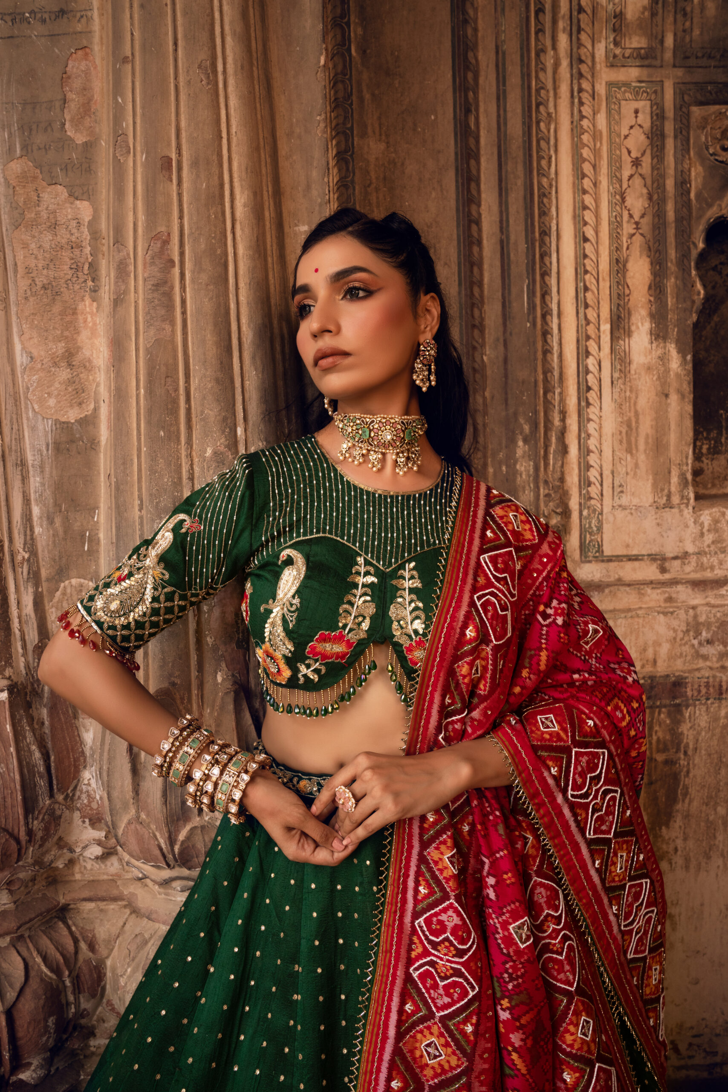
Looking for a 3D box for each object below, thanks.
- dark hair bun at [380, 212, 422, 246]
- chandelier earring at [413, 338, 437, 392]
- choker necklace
[{"bbox_3d":[0.047,-0.402,0.925,0.054,0.045,0.055,-1,0,30],"label":"dark hair bun"},{"bbox_3d":[0.072,-0.213,0.865,0.033,0.064,0.015,-1,0,-30],"label":"chandelier earring"},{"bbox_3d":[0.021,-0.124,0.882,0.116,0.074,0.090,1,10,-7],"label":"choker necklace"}]

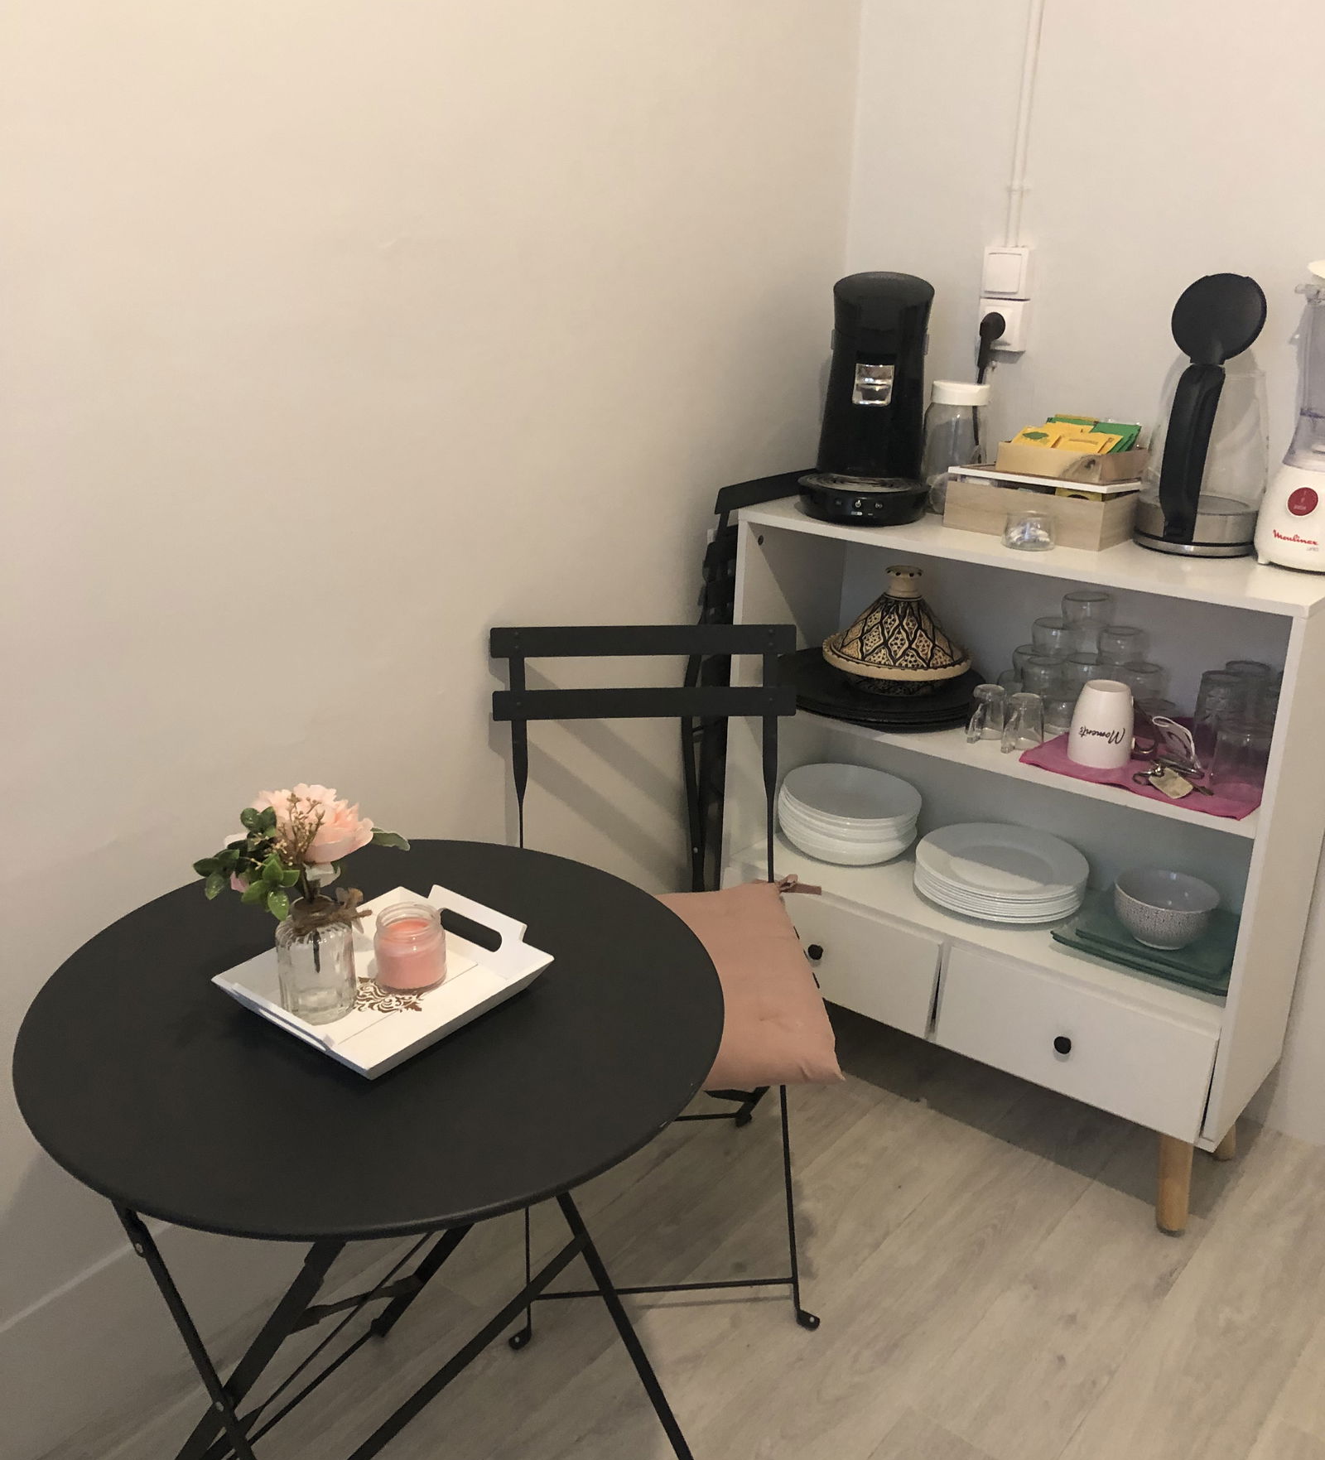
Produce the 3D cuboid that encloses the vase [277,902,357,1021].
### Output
[{"bbox_3d":[-0.298,0.193,1.218,0.069,0.095,0.069,1,20,0],"label":"vase"}]

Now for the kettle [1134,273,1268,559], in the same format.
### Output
[{"bbox_3d":[0.760,-0.437,1.980,0.169,0.371,0.201,14,24,32],"label":"kettle"}]

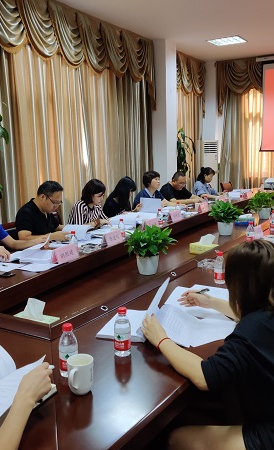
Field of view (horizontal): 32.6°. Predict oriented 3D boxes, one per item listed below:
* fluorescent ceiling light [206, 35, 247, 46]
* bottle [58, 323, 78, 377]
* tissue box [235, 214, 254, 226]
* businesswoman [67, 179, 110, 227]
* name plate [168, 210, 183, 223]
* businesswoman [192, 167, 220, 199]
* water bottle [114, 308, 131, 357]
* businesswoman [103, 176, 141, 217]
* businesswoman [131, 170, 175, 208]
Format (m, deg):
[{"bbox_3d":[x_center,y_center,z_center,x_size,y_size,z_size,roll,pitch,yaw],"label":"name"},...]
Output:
[{"bbox_3d":[1.647,-3.345,8.496,0.590,0.070,0.590,4,10,31],"label":"fluorescent ceiling light"},{"bbox_3d":[-0.237,0.430,1.618,0.064,0.179,0.064,-1,9,0],"label":"bottle"},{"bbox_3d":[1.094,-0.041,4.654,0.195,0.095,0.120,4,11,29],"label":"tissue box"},{"bbox_3d":[-0.461,0.187,4.615,0.700,1.270,0.500,4,10,31],"label":"businesswoman"},{"bbox_3d":[0.369,-0.084,4.543,0.070,0.100,0.205,4,12,31],"label":"name plate"},{"bbox_3d":[1.095,-0.265,7.294,0.690,1.260,0.480,4,10,31],"label":"businesswoman"},{"bbox_3d":[-0.054,0.402,1.772,0.064,0.179,0.064,-1,9,0],"label":"water bottle"},{"bbox_3d":[-0.121,0.084,4.985,0.780,1.170,0.500,1,10,18],"label":"businesswoman"},{"bbox_3d":[0.179,-0.026,5.470,0.750,1.200,0.520,4,11,29],"label":"businesswoman"}]

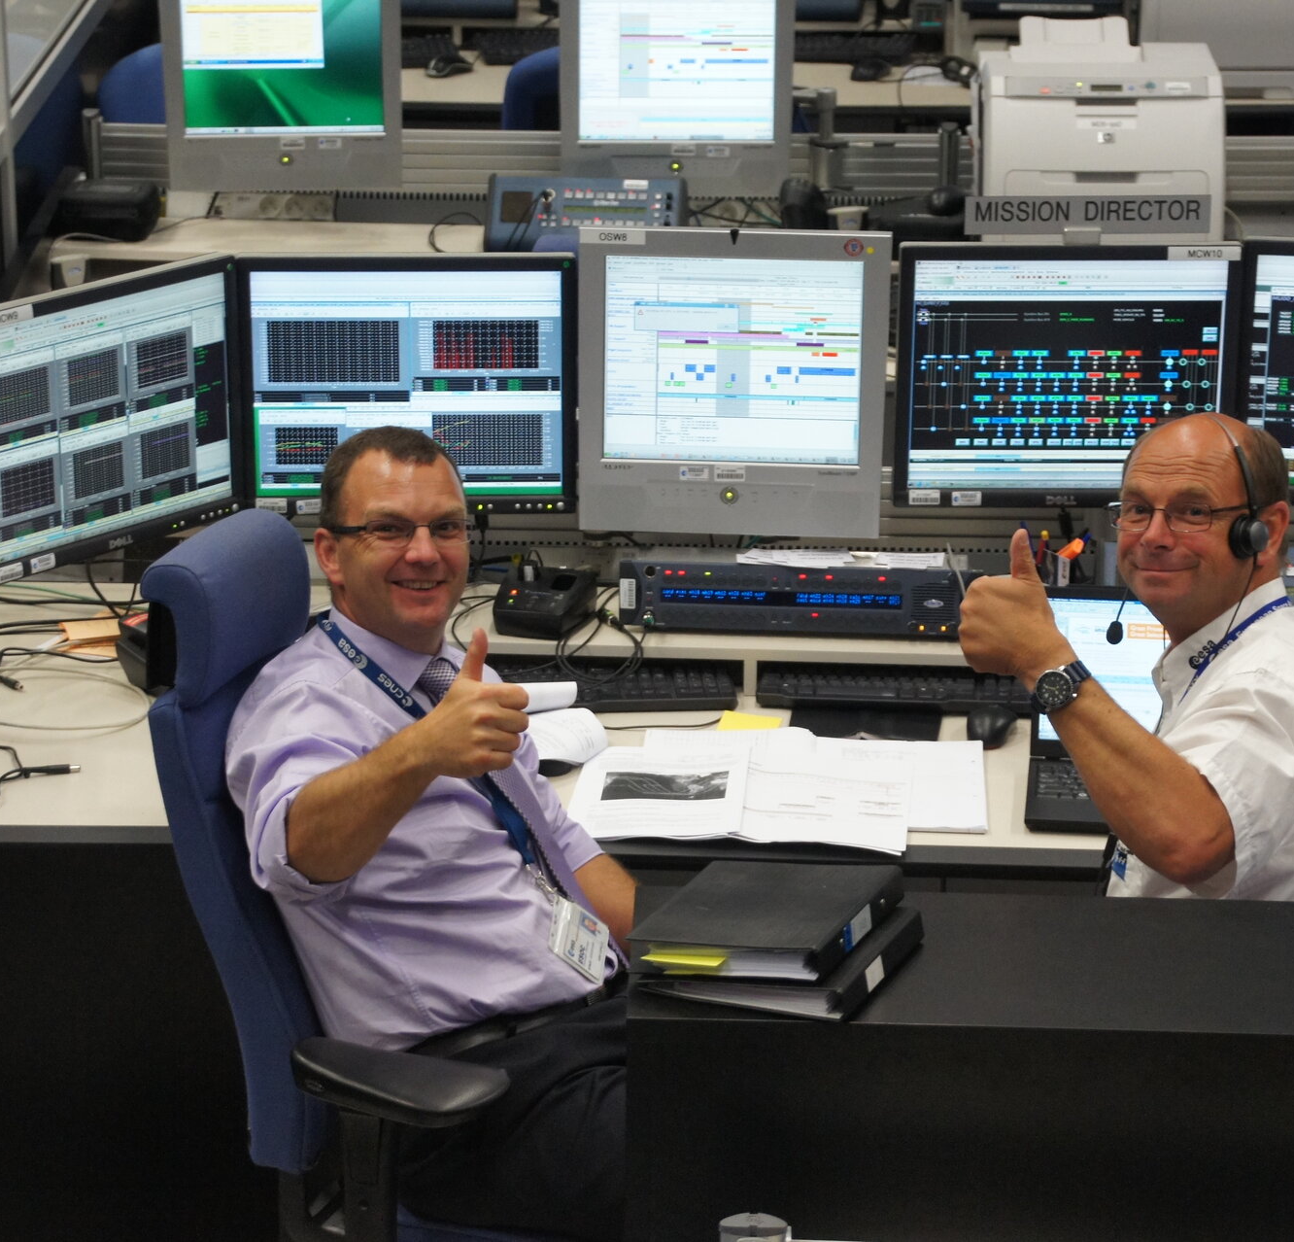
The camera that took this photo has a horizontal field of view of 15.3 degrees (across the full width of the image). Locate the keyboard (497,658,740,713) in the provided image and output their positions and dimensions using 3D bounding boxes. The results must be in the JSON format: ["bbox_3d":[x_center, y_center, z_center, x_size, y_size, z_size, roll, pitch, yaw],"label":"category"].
[{"bbox_3d":[-0.113,0.079,6.397,0.455,0.035,0.160,-1,19,-5],"label":"keyboard"}]

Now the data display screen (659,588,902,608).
[{"bbox_3d":[0.179,-0.030,6.428,0.323,0.020,0.012,2,19,4],"label":"data display screen"}]

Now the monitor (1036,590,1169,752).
[{"bbox_3d":[0.654,0.064,6.093,0.327,0.225,0.016,2,1,6],"label":"monitor"}]

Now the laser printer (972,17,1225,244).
[{"bbox_3d":[0.763,-0.841,8.326,0.407,0.420,0.450,0,19,-1],"label":"laser printer"}]

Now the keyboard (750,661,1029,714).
[{"bbox_3d":[0.379,0.079,6.412,0.455,0.035,0.160,2,19,4],"label":"keyboard"}]

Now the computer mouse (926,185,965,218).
[{"bbox_3d":[0.527,-0.728,8.328,0.065,0.038,0.110,7,20,19],"label":"computer mouse"}]

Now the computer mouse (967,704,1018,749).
[{"bbox_3d":[0.452,0.130,6.259,0.066,0.039,0.115,2,19,5],"label":"computer mouse"}]

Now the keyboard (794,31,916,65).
[{"bbox_3d":[0.330,-1.222,10.231,0.455,0.035,0.160,3,19,9],"label":"keyboard"}]

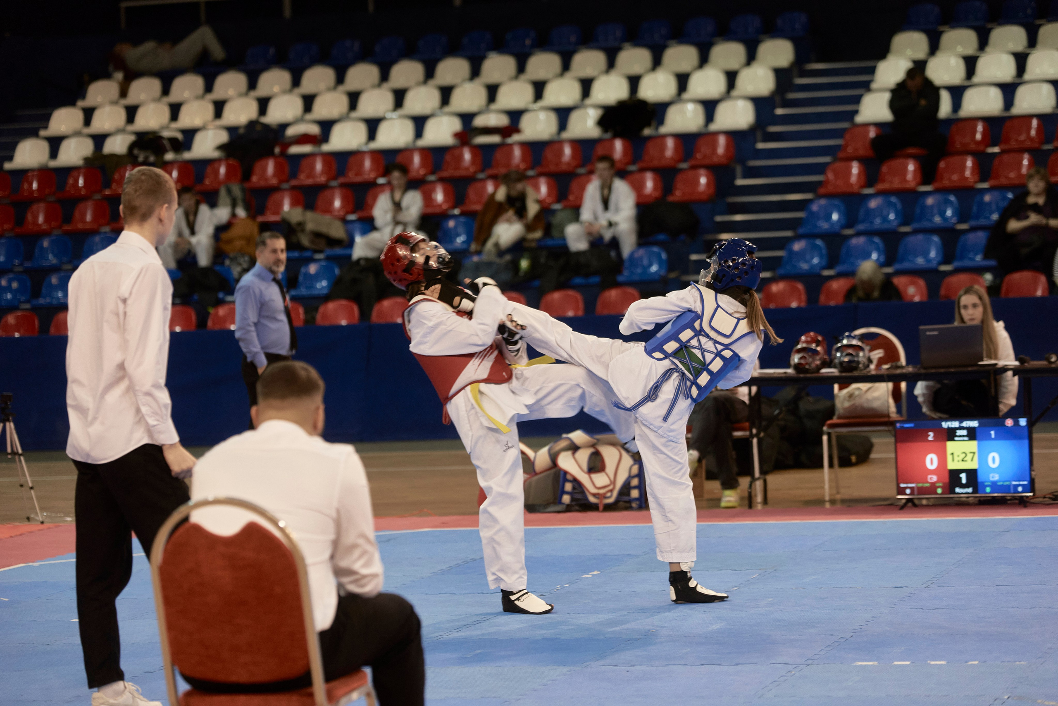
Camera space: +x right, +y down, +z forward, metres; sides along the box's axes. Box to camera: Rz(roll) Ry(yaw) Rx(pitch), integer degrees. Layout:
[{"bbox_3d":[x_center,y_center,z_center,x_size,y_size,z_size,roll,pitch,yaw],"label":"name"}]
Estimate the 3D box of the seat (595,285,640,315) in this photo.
[{"bbox_3d":[0.724,-0.402,29.672,0.410,0.330,0.400,-2,2,16],"label":"seat"}]

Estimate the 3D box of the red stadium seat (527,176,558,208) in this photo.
[{"bbox_3d":[0.048,-1.381,30.614,0.365,0.295,0.350,-2,2,16],"label":"red stadium seat"}]

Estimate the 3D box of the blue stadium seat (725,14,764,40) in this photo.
[{"bbox_3d":[2.118,-3.209,34.812,0.390,0.290,0.380,-2,2,16],"label":"blue stadium seat"}]

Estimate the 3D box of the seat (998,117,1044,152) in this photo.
[{"bbox_3d":[4.563,-2.027,32.711,0.410,0.330,0.400,-2,2,16],"label":"seat"}]

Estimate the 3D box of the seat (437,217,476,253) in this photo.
[{"bbox_3d":[-0.744,-1.099,32.685,0.390,0.320,0.372,-2,2,16],"label":"seat"}]

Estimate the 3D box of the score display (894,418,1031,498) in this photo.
[{"bbox_3d":[2.286,0.548,18.507,0.720,0.415,0.070,-2,2,17],"label":"score display"}]

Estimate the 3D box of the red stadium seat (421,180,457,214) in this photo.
[{"bbox_3d":[-0.884,-1.384,31.641,0.400,0.300,0.360,-2,2,18],"label":"red stadium seat"}]

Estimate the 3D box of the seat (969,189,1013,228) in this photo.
[{"bbox_3d":[3.767,-1.176,28.727,0.400,0.295,0.380,-2,2,18],"label":"seat"}]

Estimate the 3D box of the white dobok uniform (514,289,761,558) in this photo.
[{"bbox_3d":[0.447,0.280,14.800,1.000,1.140,0.500,-3,2,-14],"label":"white dobok uniform"}]

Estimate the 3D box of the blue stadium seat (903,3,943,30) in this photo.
[{"bbox_3d":[3.837,-3.268,34.504,0.365,0.295,0.350,-2,2,16],"label":"blue stadium seat"}]

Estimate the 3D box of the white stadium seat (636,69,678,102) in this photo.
[{"bbox_3d":[1.174,-2.476,33.088,0.390,0.290,0.380,-2,2,16],"label":"white stadium seat"}]

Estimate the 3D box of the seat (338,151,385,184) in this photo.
[{"bbox_3d":[-1.537,-1.696,32.391,0.400,0.295,0.380,-2,2,18],"label":"seat"}]

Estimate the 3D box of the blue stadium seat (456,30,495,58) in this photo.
[{"bbox_3d":[-0.573,-3.118,35.786,0.365,0.295,0.350,-2,2,16],"label":"blue stadium seat"}]

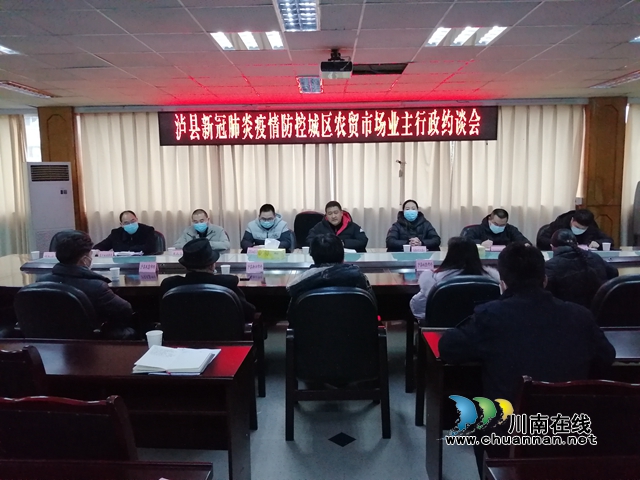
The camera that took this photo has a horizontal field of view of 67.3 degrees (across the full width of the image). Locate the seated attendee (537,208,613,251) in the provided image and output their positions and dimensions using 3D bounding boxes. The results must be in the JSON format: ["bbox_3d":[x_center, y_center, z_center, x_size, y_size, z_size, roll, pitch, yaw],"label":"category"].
[{"bbox_3d":[2.744,0.242,5.316,0.740,1.220,0.800,-1,8,1],"label":"seated attendee"}]

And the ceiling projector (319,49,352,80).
[{"bbox_3d":[0.145,-1.624,4.401,0.289,0.233,0.264,-1,8,1],"label":"ceiling projector"}]

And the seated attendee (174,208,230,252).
[{"bbox_3d":[-1.267,0.268,5.207,0.589,1.218,0.761,-1,8,1],"label":"seated attendee"}]

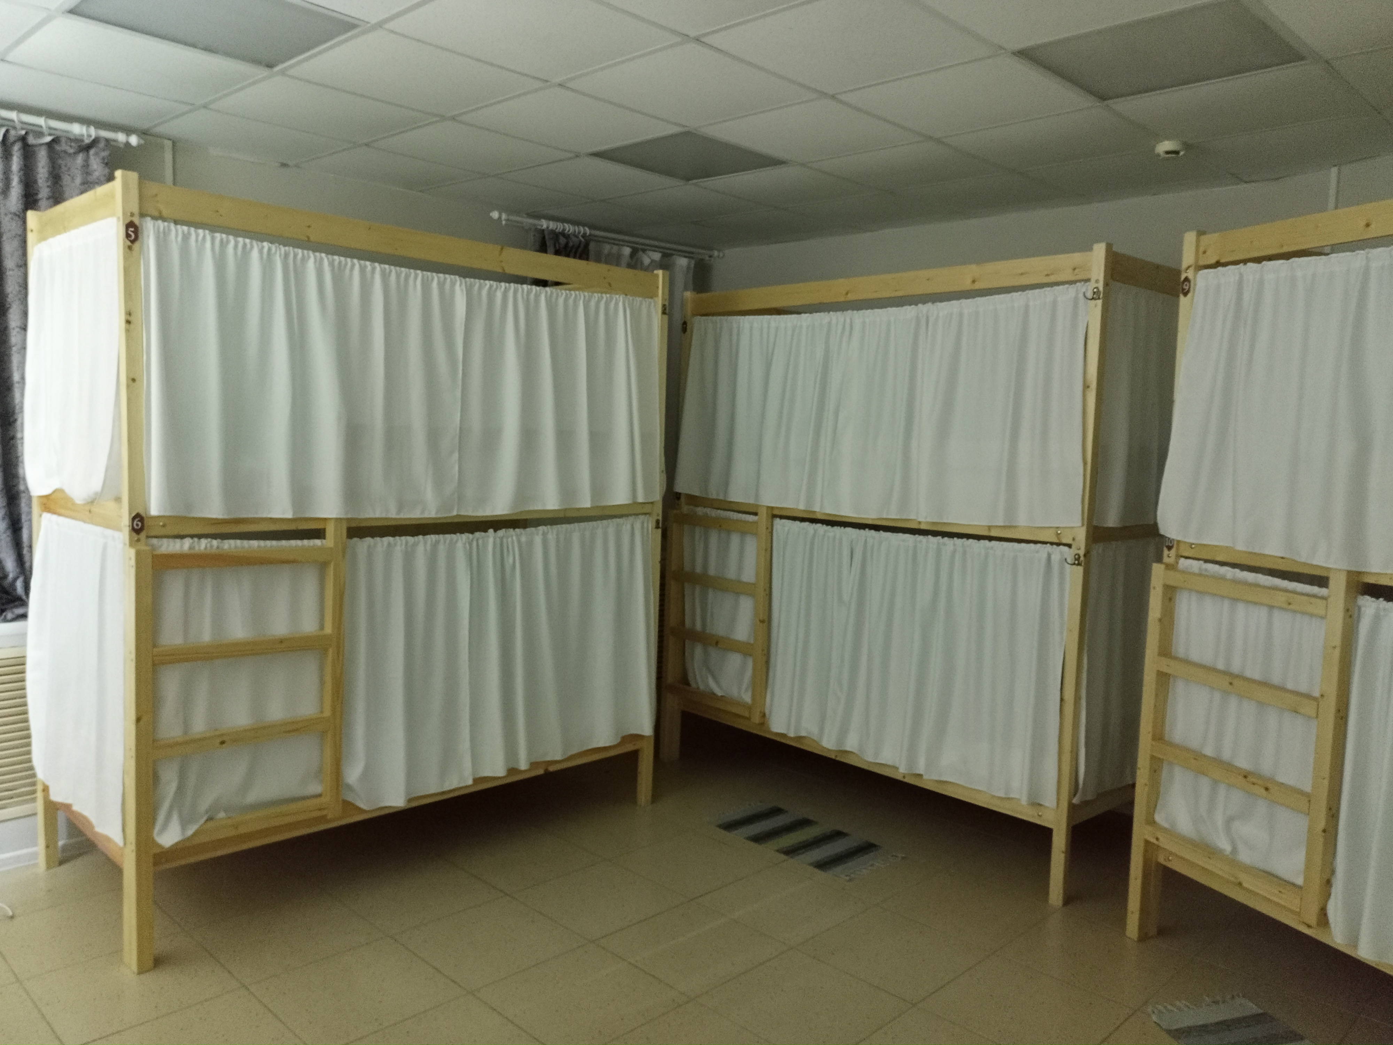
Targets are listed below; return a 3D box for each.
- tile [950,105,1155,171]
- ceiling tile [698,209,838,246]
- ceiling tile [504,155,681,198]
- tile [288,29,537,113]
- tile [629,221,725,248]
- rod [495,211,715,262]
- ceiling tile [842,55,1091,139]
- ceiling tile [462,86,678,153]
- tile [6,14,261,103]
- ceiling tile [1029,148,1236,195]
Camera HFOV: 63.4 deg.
[{"bbox_3d":[1.257,-1.326,3.901,0.585,0.020,0.585,6,5,44],"label":"tile"},{"bbox_3d":[0.402,-1.473,5.588,0.585,0.020,0.585,6,5,44],"label":"ceiling tile"},{"bbox_3d":[-0.442,-1.448,4.736,0.585,0.020,0.585,6,5,44],"label":"ceiling tile"},{"bbox_3d":[-0.861,-1.378,3.463,0.585,0.020,0.585,6,5,44],"label":"tile"},{"bbox_3d":[-0.013,-1.517,5.998,0.555,0.020,0.585,6,5,44],"label":"tile"},{"bbox_3d":[-0.415,-1.457,5.789,0.100,0.060,1.622,6,6,42],"label":"rod"},{"bbox_3d":[0.839,-1.303,3.462,0.595,0.020,0.595,6,6,44],"label":"ceiling tile"},{"bbox_3d":[-0.437,-1.377,3.870,0.595,0.020,0.595,6,6,44],"label":"ceiling tile"},{"bbox_3d":[-1.709,-1.410,3.458,0.585,0.020,0.585,6,5,44],"label":"tile"},{"bbox_3d":[1.660,-1.343,4.318,0.585,0.018,0.543,6,6,44],"label":"ceiling tile"}]

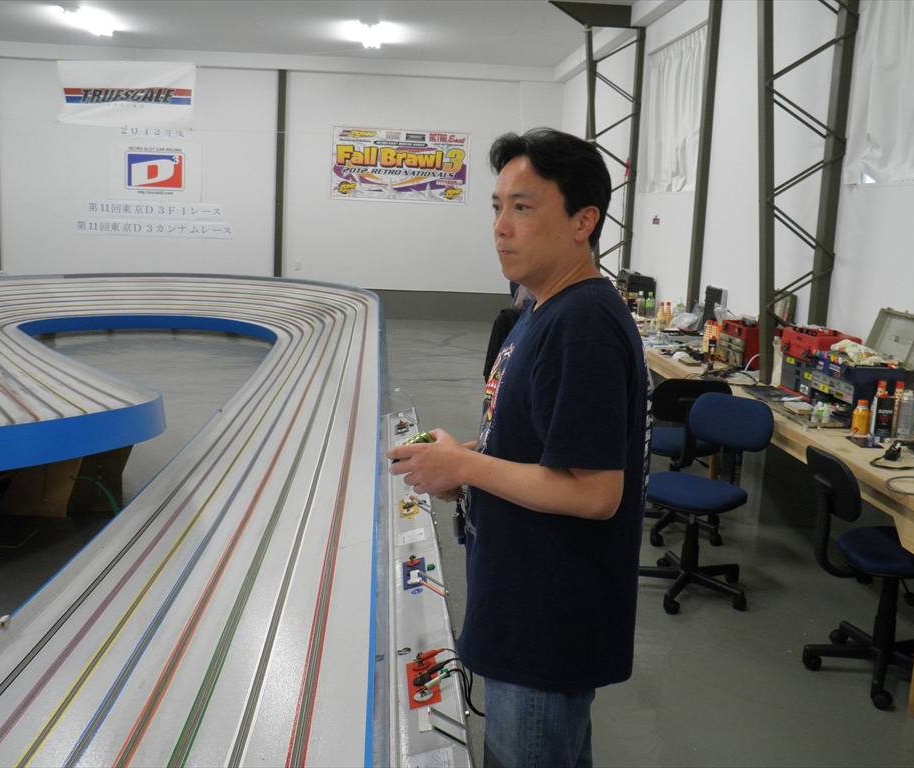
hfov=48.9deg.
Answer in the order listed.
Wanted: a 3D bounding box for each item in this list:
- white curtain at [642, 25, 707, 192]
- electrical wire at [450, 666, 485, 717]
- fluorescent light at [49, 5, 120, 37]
[{"bbox_3d":[1.789,-2.239,8.381,0.100,1.250,1.780,2,10,-4],"label":"white curtain"},{"bbox_3d":[0.019,0.566,1.850,0.100,0.100,0.080,2,10,-4],"label":"electrical wire"},{"bbox_3d":[-4.164,-4.063,11.305,0.230,0.110,1.270,2,10,-4],"label":"fluorescent light"}]

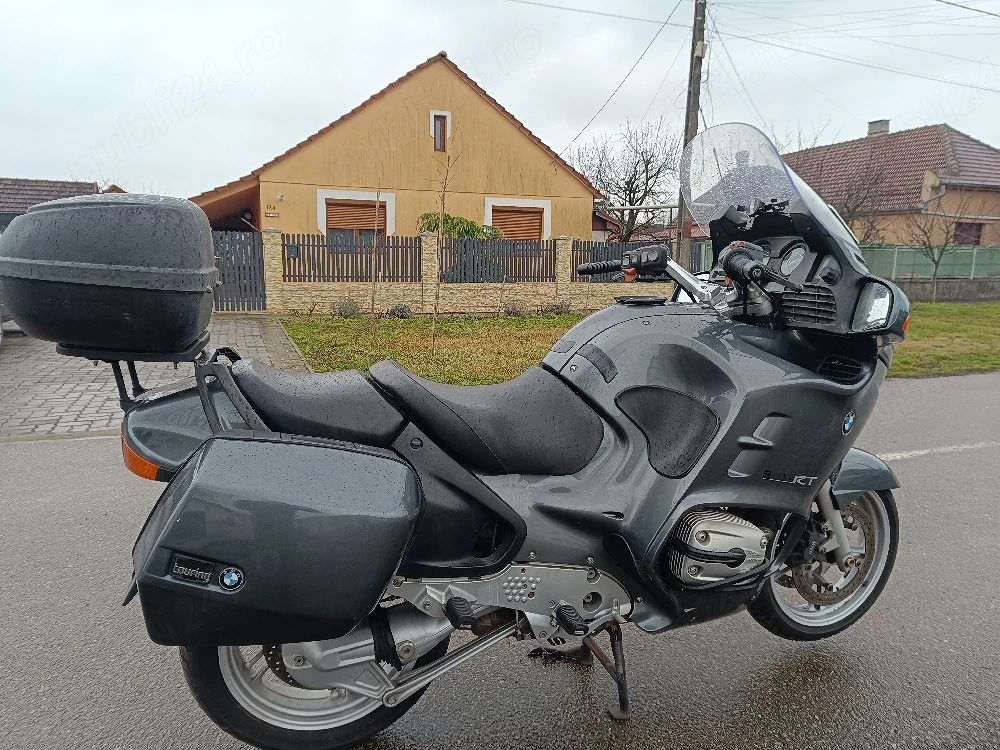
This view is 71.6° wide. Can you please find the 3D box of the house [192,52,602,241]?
[{"bbox_3d":[-3.609,-5.555,21.017,10.200,5.760,10.200,-2,11,-18],"label":"house"}]

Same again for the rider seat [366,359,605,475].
[{"bbox_3d":[-0.065,0.080,1.665,0.525,0.270,0.360,-3,11,-20],"label":"rider seat"}]

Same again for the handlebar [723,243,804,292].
[{"bbox_3d":[0.554,-0.231,1.472,0.148,0.096,0.181,0,10,-5],"label":"handlebar"}]

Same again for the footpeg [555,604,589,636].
[{"bbox_3d":[0.158,0.554,1.574,0.045,0.040,0.088,-3,11,-20],"label":"footpeg"}]

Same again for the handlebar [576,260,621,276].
[{"bbox_3d":[0.299,-0.327,2.085,0.155,0.050,0.042,10,13,40],"label":"handlebar"}]

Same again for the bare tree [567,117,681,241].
[{"bbox_3d":[3.997,-5.522,22.542,3.660,5.430,3.660,3,10,10],"label":"bare tree"}]

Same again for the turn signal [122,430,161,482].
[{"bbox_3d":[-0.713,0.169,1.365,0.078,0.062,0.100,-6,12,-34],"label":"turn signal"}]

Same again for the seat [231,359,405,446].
[{"bbox_3d":[-0.410,0.045,1.533,0.340,0.175,0.310,-3,11,-20],"label":"seat"}]

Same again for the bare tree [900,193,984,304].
[{"bbox_3d":[11.860,-3.429,18.624,1.840,2.980,1.840,7,12,31],"label":"bare tree"}]

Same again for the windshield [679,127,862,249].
[{"bbox_3d":[0.783,-0.493,1.866,0.455,0.327,0.480,-3,11,-20],"label":"windshield"}]

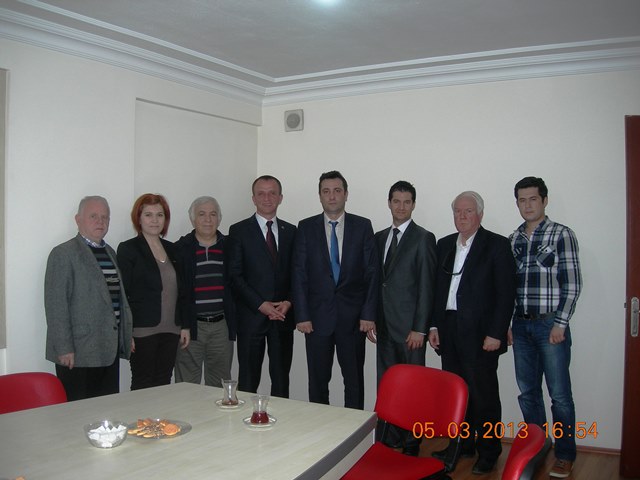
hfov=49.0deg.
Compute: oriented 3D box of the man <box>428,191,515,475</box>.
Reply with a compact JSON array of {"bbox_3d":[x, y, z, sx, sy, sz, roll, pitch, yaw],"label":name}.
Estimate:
[{"bbox_3d":[0.920,0.530,4.290,0.560,1.680,0.380,0,1,31],"label":"man"}]

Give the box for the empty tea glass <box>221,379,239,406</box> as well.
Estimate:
[{"bbox_3d":[-0.346,0.586,2.700,0.062,0.090,0.062,0,0,0],"label":"empty tea glass"}]

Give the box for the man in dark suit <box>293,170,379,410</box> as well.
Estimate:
[{"bbox_3d":[0.103,0.460,4.670,0.580,1.830,0.340,0,0,5],"label":"man in dark suit"}]

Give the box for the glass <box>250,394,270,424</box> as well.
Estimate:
[{"bbox_3d":[-0.207,0.590,2.440,0.062,0.089,0.062,0,0,0],"label":"glass"}]

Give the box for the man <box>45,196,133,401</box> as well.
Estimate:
[{"bbox_3d":[-1.250,0.575,3.800,0.340,1.640,0.550,0,1,41],"label":"man"}]

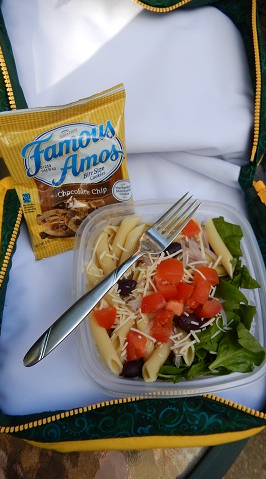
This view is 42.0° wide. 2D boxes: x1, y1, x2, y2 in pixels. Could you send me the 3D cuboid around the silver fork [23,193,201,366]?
[{"bbox_3d":[-0.011,0.026,0.274,0.025,0.018,0.189,42,72,12],"label":"silver fork"}]

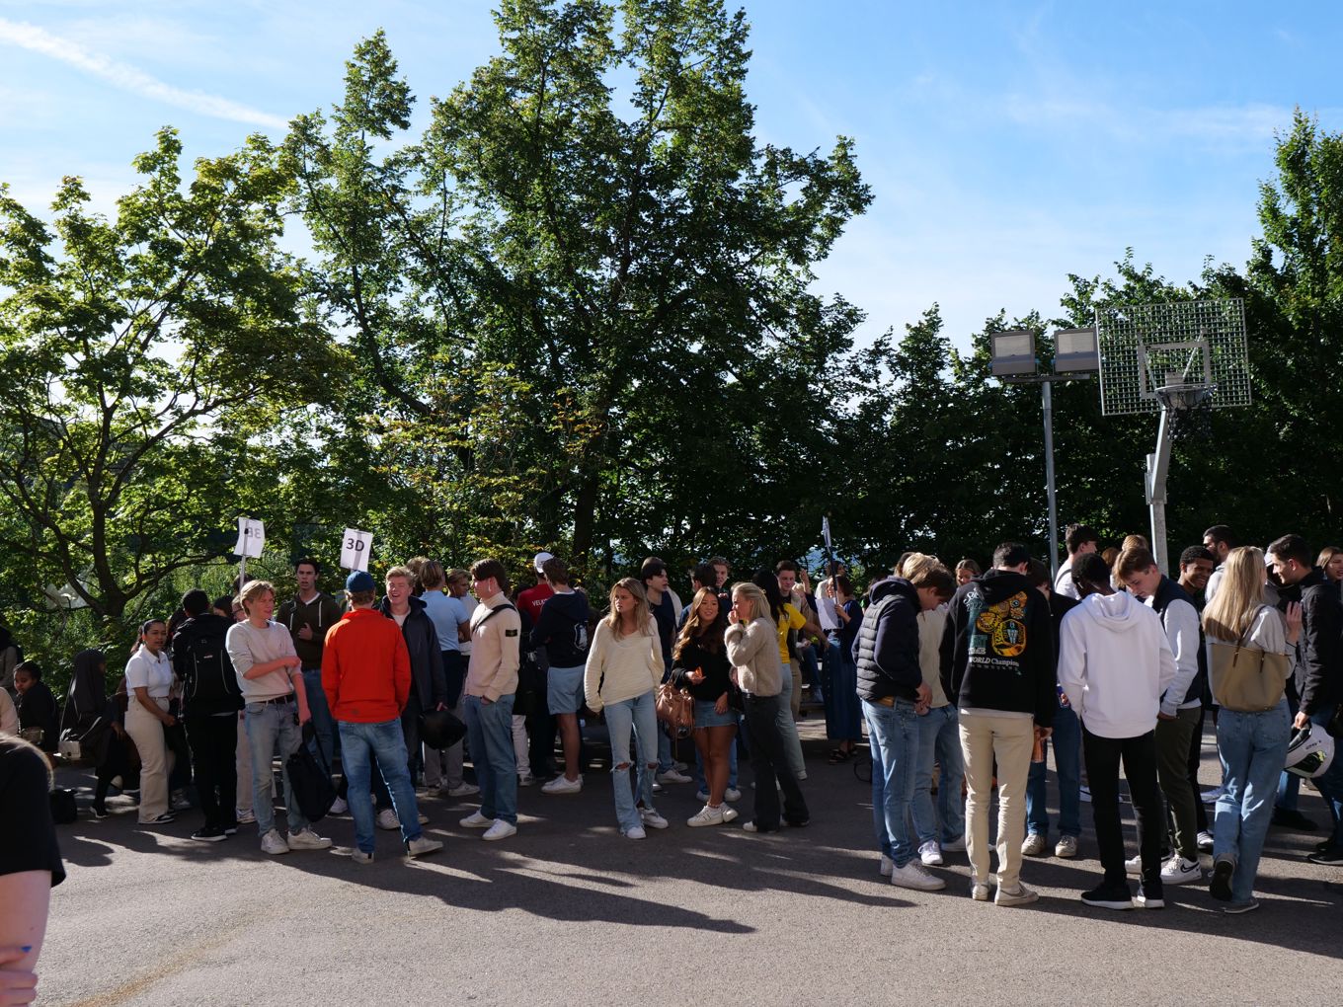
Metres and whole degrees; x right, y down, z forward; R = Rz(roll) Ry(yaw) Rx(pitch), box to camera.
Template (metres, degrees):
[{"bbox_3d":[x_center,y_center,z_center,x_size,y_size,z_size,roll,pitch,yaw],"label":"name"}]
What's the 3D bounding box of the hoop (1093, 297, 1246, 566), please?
[{"bbox_3d":[4.327,0.221,10.598,1.220,3.800,1.620,-3,-4,8],"label":"hoop"}]

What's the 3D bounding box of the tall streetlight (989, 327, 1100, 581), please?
[{"bbox_3d":[4.279,0.178,13.927,1.216,4.315,0.420,-3,-4,8],"label":"tall streetlight"}]

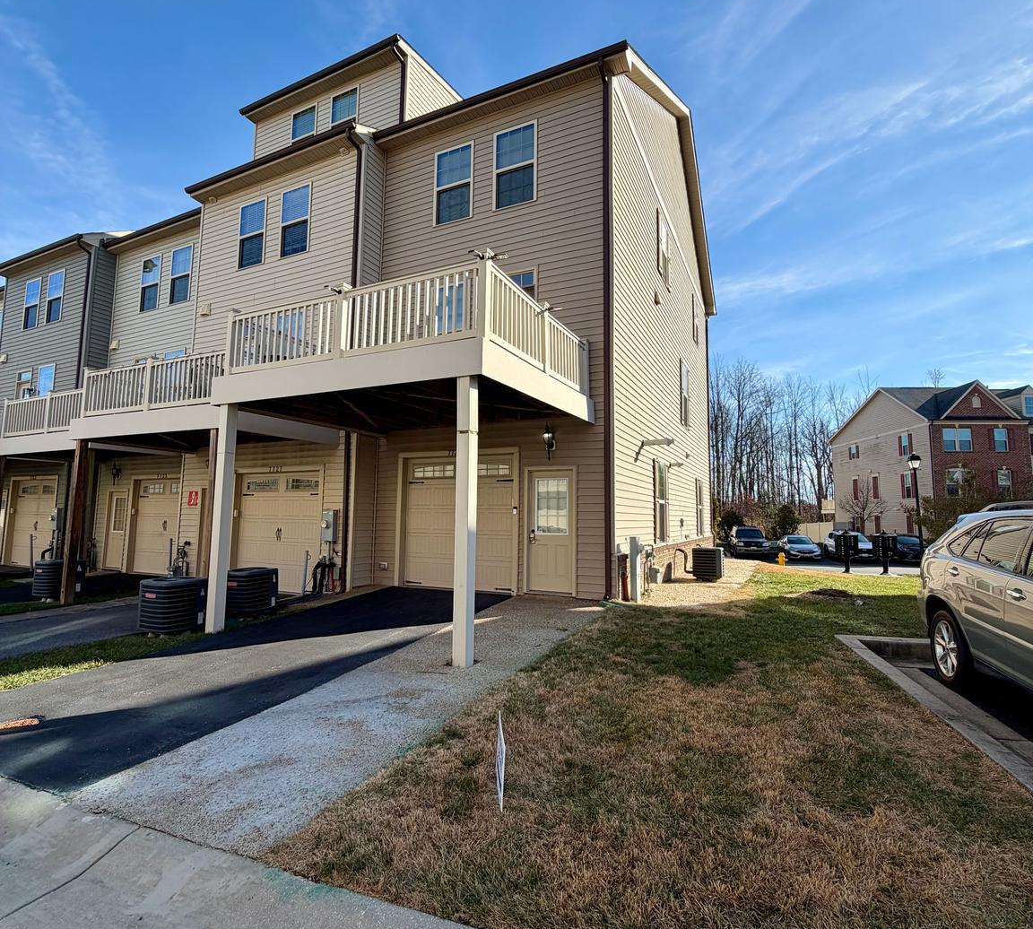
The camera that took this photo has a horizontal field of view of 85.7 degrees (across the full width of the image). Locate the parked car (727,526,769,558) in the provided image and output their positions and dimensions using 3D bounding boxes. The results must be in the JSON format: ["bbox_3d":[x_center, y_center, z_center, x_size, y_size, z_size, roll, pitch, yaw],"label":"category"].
[{"bbox_3d":[14.048,4.781,33.727,1.840,1.840,4.700,-1,-6,16],"label":"parked car"}]

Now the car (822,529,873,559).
[{"bbox_3d":[19.258,4.753,32.143,1.840,1.700,4.580,-1,-6,15],"label":"car"}]

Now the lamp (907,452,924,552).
[{"bbox_3d":[16.221,1.986,22.436,0.390,5.010,0.390,-1,-6,15],"label":"lamp"}]

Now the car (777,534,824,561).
[{"bbox_3d":[16.659,4.979,32.920,1.800,1.420,4.600,-1,-6,16],"label":"car"}]

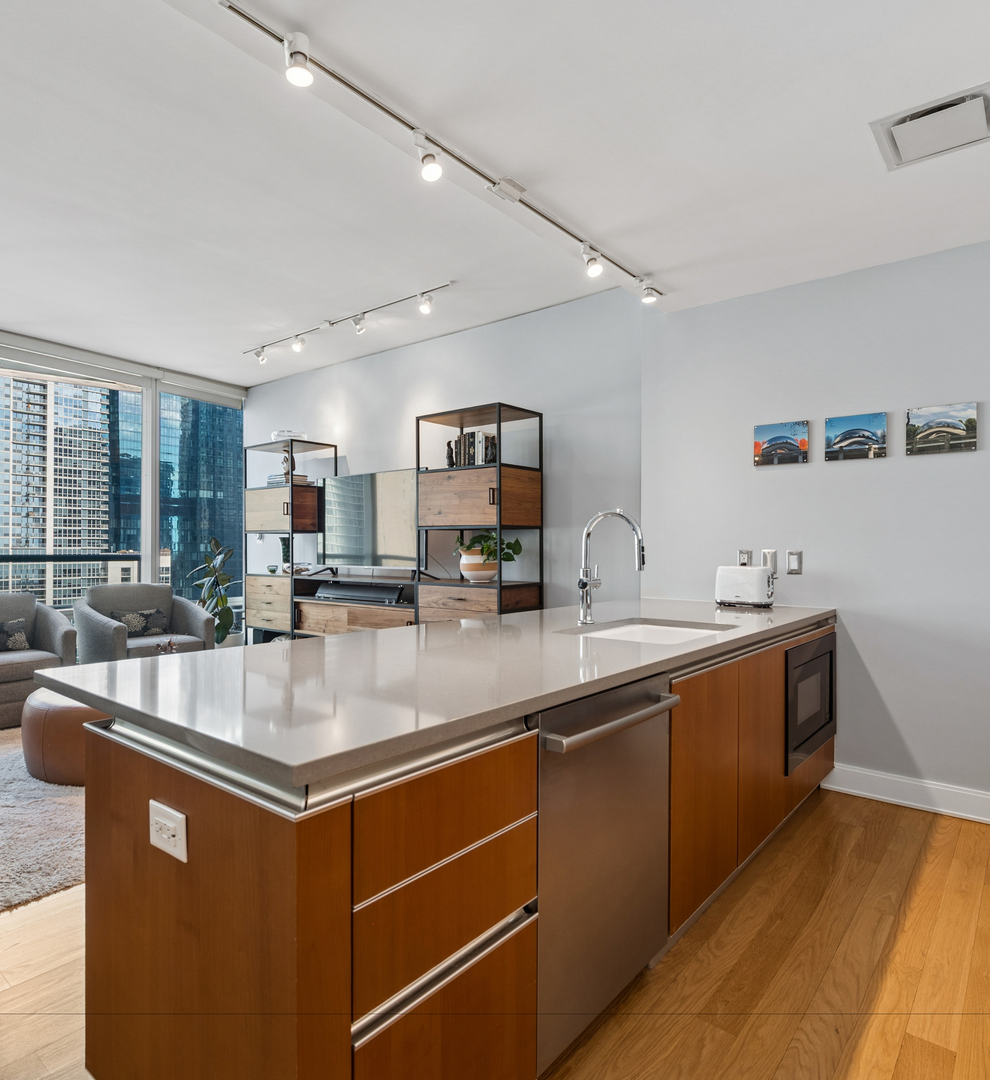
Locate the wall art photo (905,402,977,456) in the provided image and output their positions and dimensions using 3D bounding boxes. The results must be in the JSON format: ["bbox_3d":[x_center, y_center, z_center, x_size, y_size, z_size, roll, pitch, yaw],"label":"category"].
[{"bbox_3d":[1.941,-0.476,2.935,0.258,0.203,0.022,0,0,39],"label":"wall art photo"}]

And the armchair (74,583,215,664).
[{"bbox_3d":[-2.605,0.755,4.990,0.770,0.790,0.730,0,0,42],"label":"armchair"}]

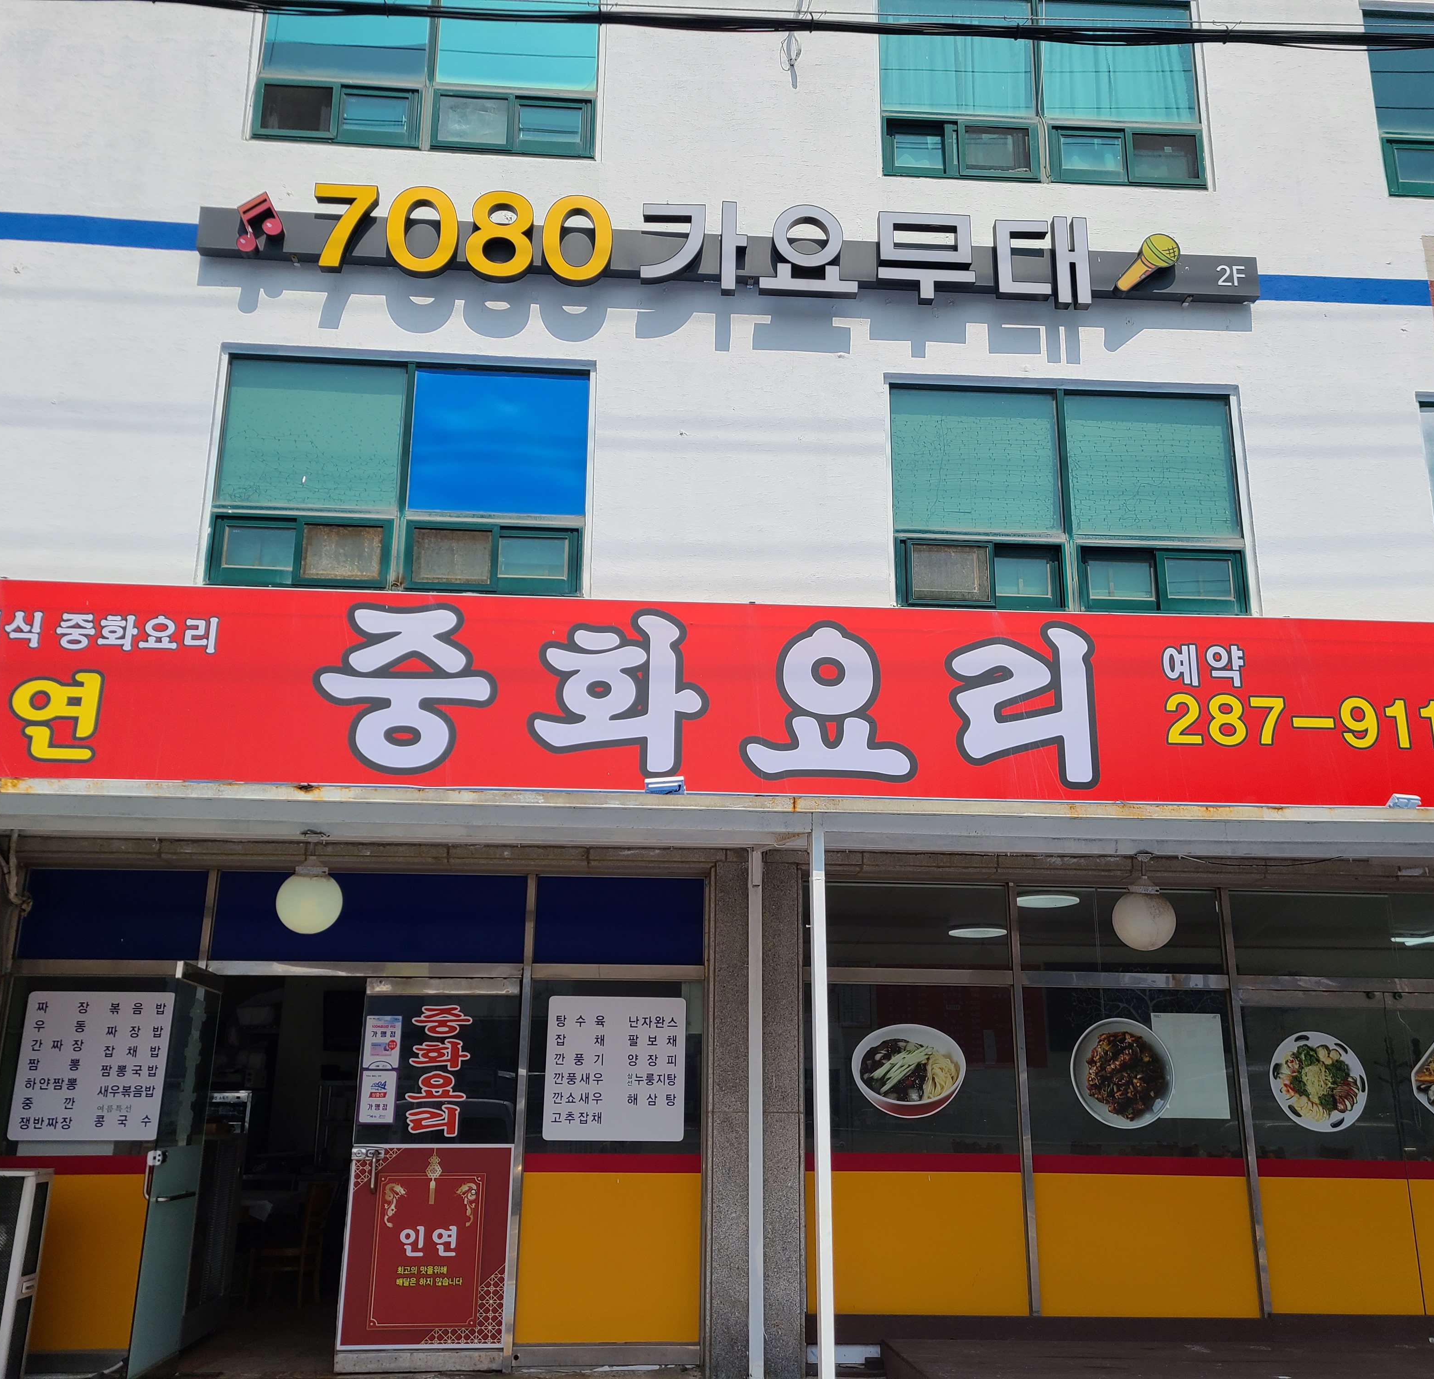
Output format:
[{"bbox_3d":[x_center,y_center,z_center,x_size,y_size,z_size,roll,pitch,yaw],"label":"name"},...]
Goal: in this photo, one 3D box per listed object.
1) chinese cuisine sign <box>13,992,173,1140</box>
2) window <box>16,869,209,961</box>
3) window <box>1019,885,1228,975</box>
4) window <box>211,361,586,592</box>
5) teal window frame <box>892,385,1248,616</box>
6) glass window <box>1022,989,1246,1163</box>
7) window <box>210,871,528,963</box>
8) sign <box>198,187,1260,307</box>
[{"bbox_3d":[-3.413,2.065,7.582,0.768,0.778,0.030,1,-16,-4],"label":"chinese cuisine sign"},{"bbox_3d":[-3.591,1.348,8.244,1.062,0.533,0.060,2,-17,-4],"label":"window"},{"bbox_3d":[2.394,1.441,8.233,1.237,0.503,0.050,1,-16,-4],"label":"window"},{"bbox_3d":[-2.078,-1.428,9.181,2.418,1.645,0.100,2,-17,-4],"label":"window"},{"bbox_3d":[2.408,-1.309,9.479,2.425,1.645,0.100,2,-17,-4],"label":"teal window frame"},{"bbox_3d":[2.398,2.215,8.012,1.277,0.957,0.050,1,-16,-4],"label":"glass window"},{"bbox_3d":[-2.080,1.385,8.345,1.849,0.534,0.060,2,-17,-4],"label":"window"},{"bbox_3d":[0.176,-2.808,8.917,6.862,0.618,0.170,1,-16,-4],"label":"sign"}]

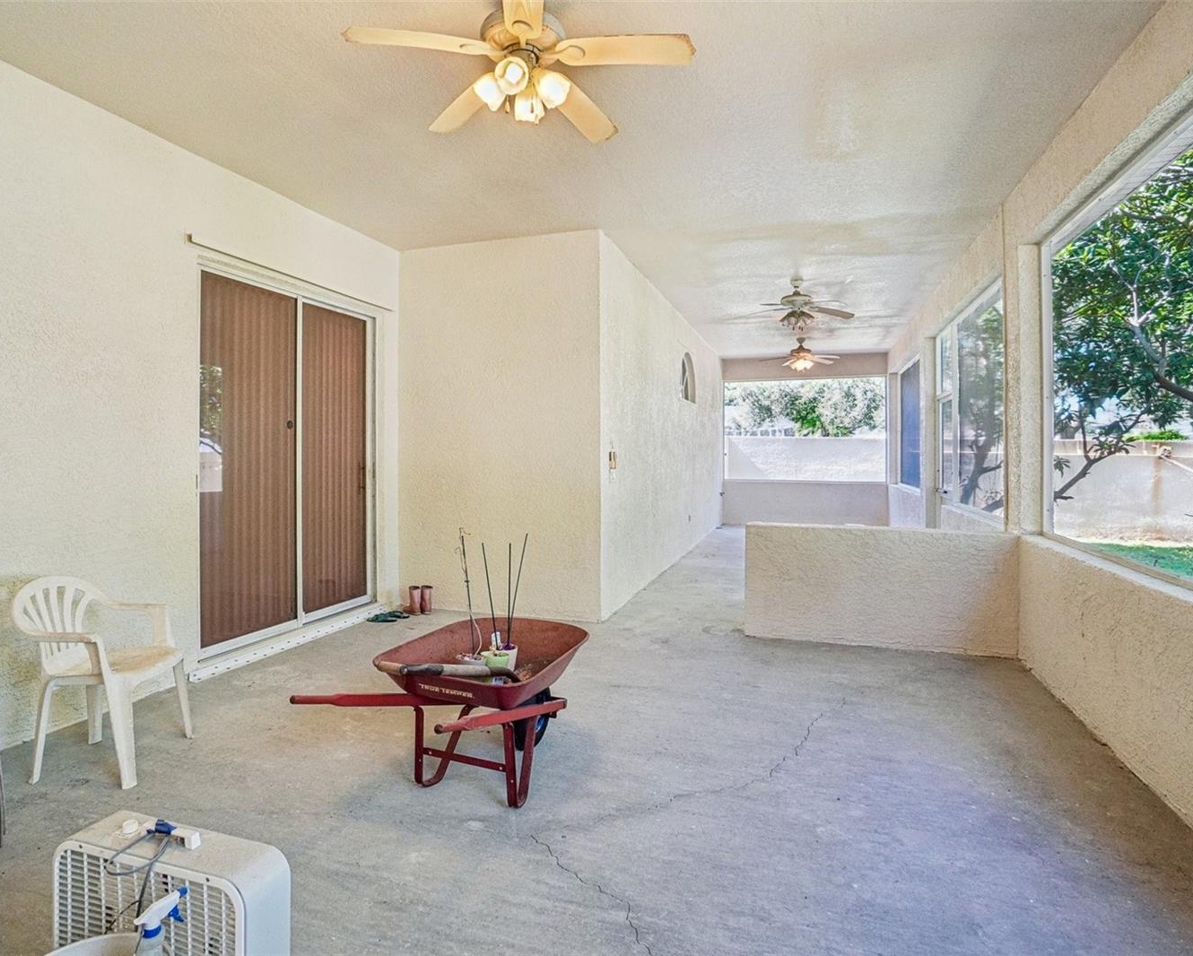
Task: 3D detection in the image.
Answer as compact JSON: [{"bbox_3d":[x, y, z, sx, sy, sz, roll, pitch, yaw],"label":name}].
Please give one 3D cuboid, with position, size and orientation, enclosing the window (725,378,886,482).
[{"bbox_3d":[3.836,-0.876,11.876,2.880,1.880,0.100,1,2,19],"label":"window"}]

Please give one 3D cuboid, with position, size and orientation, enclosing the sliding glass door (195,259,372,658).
[{"bbox_3d":[-2.218,-0.114,4.755,0.100,2.450,1.720,1,2,19],"label":"sliding glass door"}]

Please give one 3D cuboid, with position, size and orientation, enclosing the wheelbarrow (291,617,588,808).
[{"bbox_3d":[-0.496,0.966,2.563,0.630,0.620,1.250,1,2,24],"label":"wheelbarrow"}]

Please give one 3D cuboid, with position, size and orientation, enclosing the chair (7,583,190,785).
[{"bbox_3d":[-2.180,0.860,2.831,0.550,0.820,0.560,0,2,-3],"label":"chair"}]

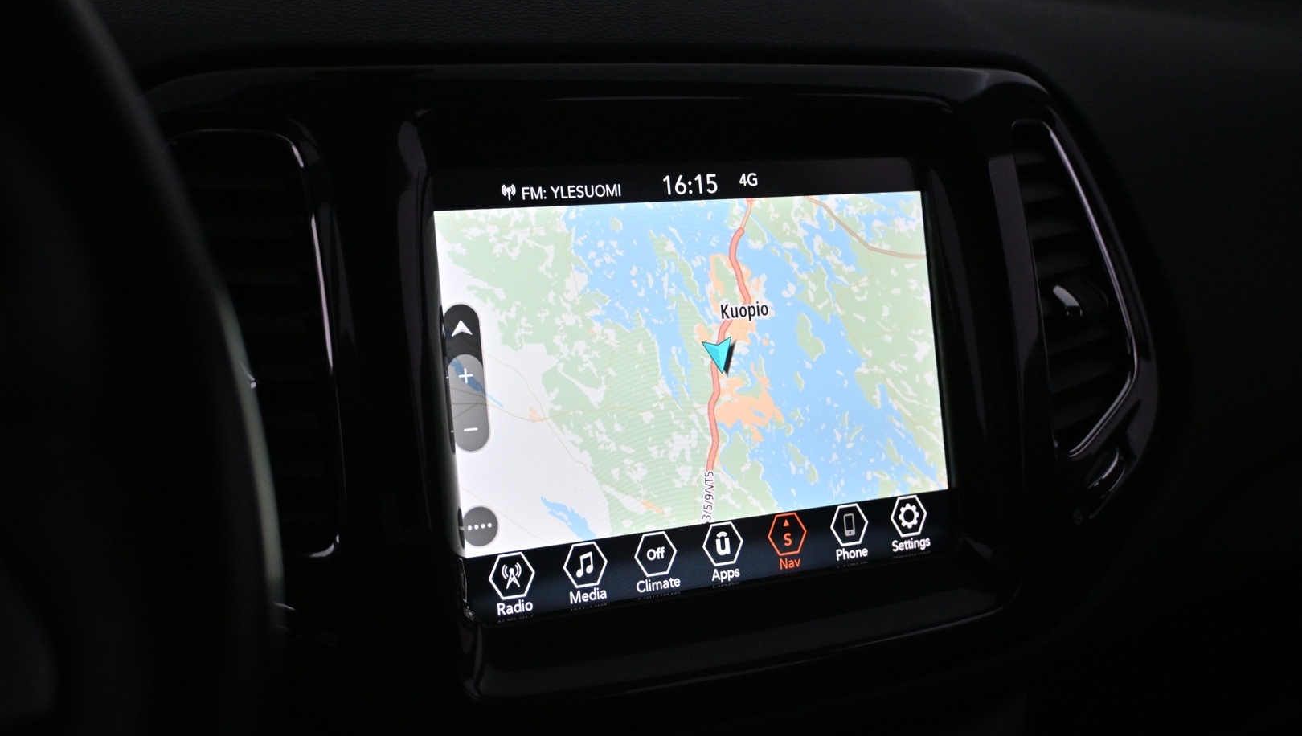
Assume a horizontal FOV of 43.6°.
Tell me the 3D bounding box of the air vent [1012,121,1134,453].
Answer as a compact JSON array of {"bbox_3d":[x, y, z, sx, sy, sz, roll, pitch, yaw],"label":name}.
[{"bbox_3d":[0.139,-0.028,0.582,0.030,0.116,0.064,-11,-1,43],"label":"air vent"}]

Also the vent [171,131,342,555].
[{"bbox_3d":[-0.118,-0.004,0.452,0.064,0.116,0.030,-2,-4,-7],"label":"vent"}]

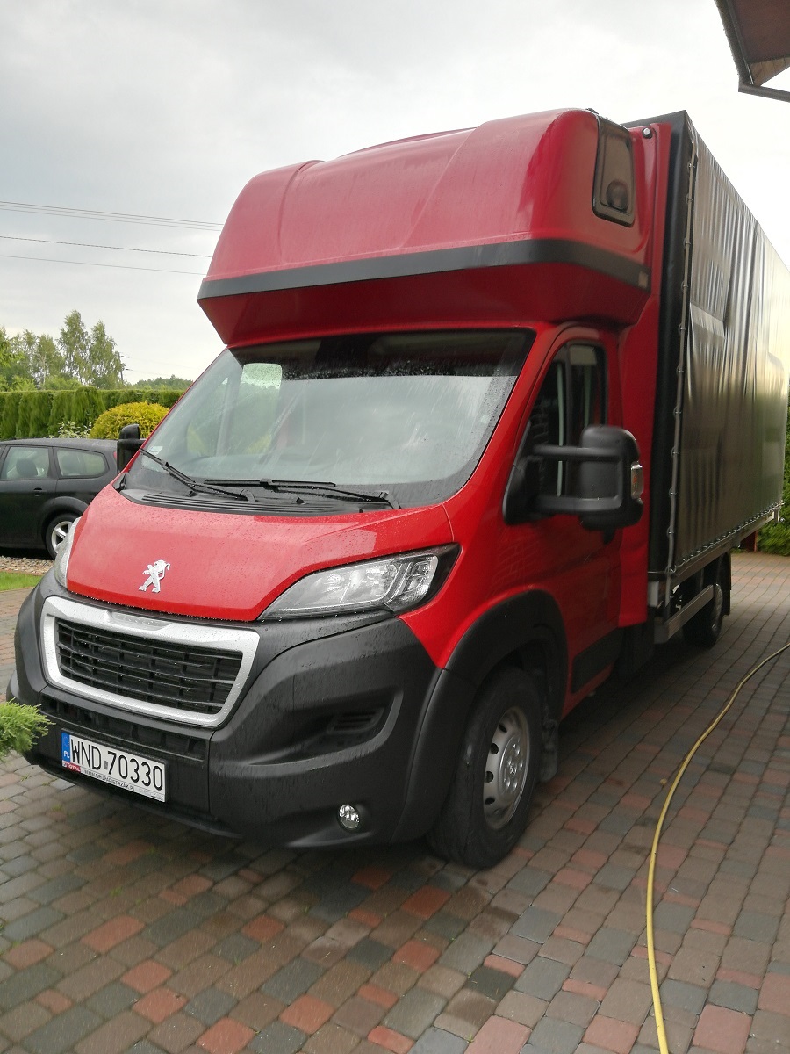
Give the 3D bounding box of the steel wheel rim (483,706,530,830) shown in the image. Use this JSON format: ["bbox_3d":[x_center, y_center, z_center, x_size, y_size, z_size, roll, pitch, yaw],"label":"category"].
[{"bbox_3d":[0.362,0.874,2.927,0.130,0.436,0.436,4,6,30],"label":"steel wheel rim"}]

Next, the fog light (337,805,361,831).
[{"bbox_3d":[-0.131,0.901,2.477,0.085,0.085,0.055,5,6,32],"label":"fog light"}]

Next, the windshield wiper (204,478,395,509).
[{"bbox_3d":[-0.376,-0.141,3.015,0.913,0.075,0.070,9,8,29],"label":"windshield wiper"}]

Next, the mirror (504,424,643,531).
[{"bbox_3d":[0.646,-0.182,2.811,0.440,0.370,0.270,5,6,32],"label":"mirror"}]

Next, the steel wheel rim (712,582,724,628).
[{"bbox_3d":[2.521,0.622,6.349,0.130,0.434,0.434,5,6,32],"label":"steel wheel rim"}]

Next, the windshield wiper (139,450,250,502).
[{"bbox_3d":[-0.866,-0.220,3.324,0.080,0.070,0.928,-4,20,-45],"label":"windshield wiper"}]

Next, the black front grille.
[{"bbox_3d":[-0.873,0.464,2.678,0.920,0.225,0.090,5,1,32],"label":"black front grille"}]

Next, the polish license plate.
[{"bbox_3d":[-0.941,0.789,2.622,0.522,0.125,0.020,5,6,32],"label":"polish license plate"}]

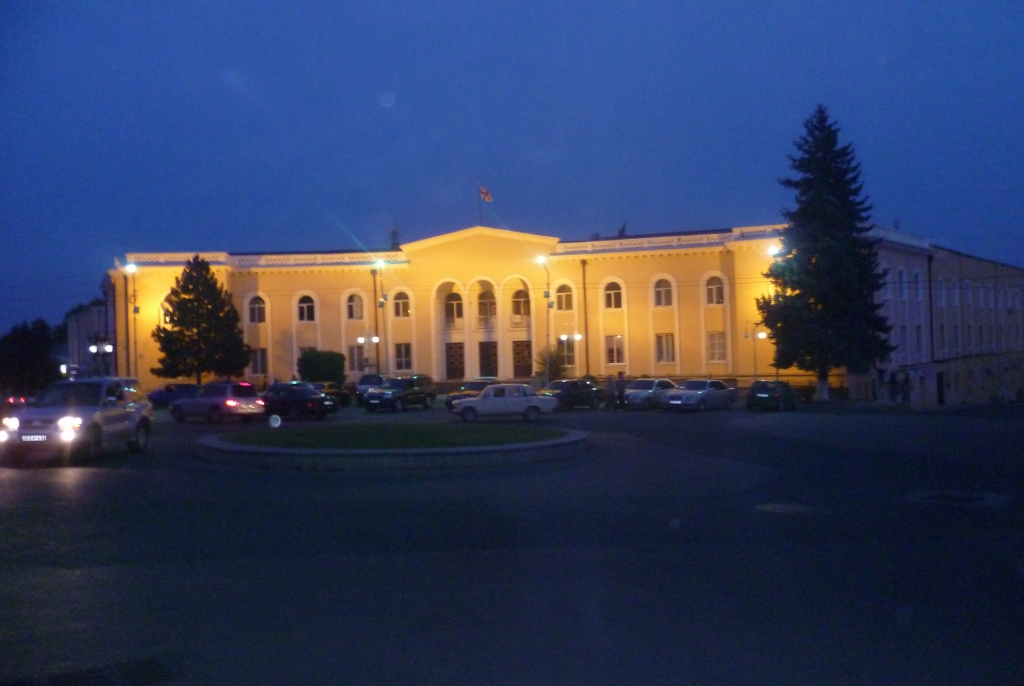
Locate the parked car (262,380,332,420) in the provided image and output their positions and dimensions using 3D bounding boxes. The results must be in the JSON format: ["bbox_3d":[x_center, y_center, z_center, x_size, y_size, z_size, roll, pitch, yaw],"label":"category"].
[{"bbox_3d":[-9.702,2.369,34.214,4.400,1.420,1.720,-2,-1,38],"label":"parked car"}]

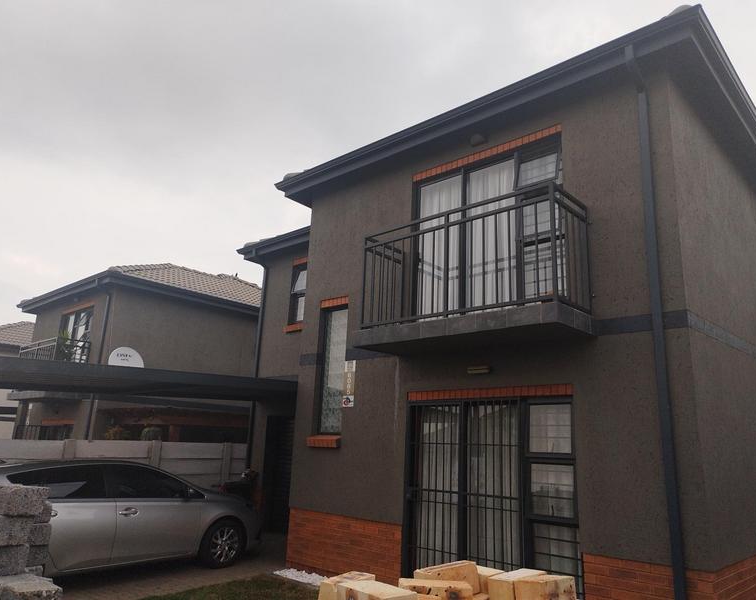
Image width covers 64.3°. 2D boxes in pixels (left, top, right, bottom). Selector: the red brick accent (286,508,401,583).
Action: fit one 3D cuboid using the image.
[{"bbox_3d":[-0.440,3.058,7.454,1.991,0.726,0.100,-11,-19,42],"label":"red brick accent"}]

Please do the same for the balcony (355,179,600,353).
[{"bbox_3d":[0.925,-0.192,6.411,2.490,1.320,0.800,-11,-19,42],"label":"balcony"}]

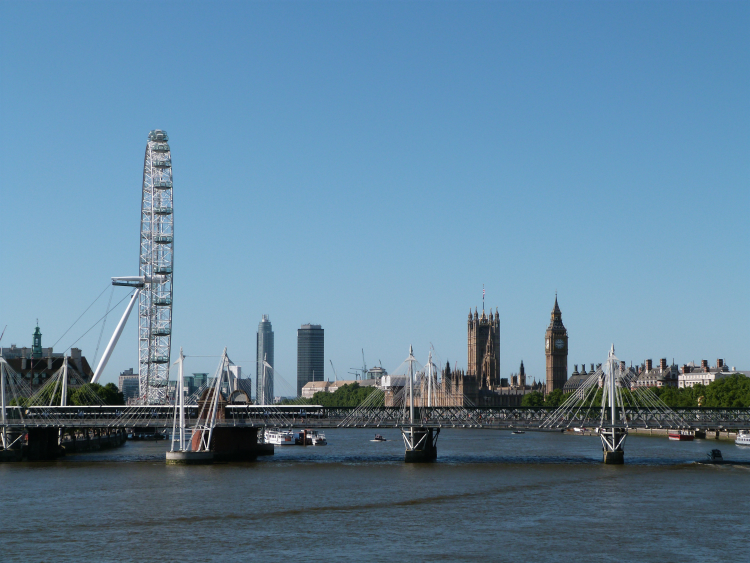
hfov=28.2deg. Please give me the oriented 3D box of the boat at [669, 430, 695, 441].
[{"bbox_3d":[124.550,62.500,608.210,5.600,4.100,17.000,0,-5,-5],"label":"boat"}]

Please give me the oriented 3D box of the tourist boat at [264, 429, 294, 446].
[{"bbox_3d":[-34.950,57.020,550.980,5.200,5.800,26.000,1,-5,-17],"label":"tourist boat"}]

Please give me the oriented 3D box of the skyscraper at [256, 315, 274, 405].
[{"bbox_3d":[-208.100,152.090,2847.010,32.000,181.000,32.000,0,-5,-4],"label":"skyscraper"}]

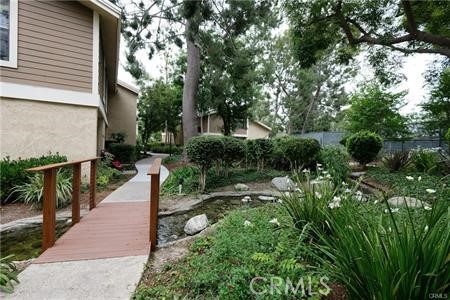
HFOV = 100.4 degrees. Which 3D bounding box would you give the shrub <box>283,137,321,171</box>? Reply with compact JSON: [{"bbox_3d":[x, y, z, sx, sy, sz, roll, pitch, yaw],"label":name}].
[{"bbox_3d":[3.850,0.180,9.500,1.850,1.720,1.750,0,0,0],"label":"shrub"}]

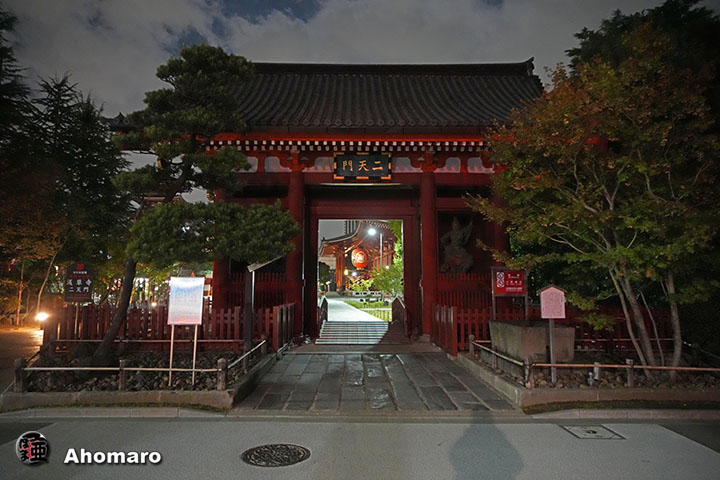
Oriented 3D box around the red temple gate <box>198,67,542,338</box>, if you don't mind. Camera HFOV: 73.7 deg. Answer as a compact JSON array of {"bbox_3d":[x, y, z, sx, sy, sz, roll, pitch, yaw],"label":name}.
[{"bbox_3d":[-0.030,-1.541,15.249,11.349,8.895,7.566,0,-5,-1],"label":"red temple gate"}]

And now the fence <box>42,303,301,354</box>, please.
[{"bbox_3d":[-4.090,1.968,11.004,4.850,1.018,2.085,0,-5,-1],"label":"fence"}]

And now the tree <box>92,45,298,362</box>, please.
[{"bbox_3d":[-2.883,-0.681,8.319,3.589,5.645,3.104,0,-5,-1],"label":"tree"}]

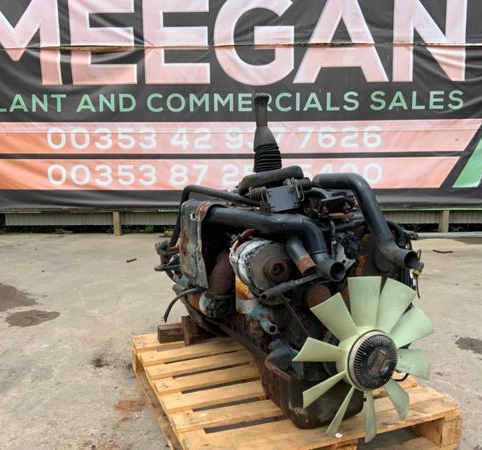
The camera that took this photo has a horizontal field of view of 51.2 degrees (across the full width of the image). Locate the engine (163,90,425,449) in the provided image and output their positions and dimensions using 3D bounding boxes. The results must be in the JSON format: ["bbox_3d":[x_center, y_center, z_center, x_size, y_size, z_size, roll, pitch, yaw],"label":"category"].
[{"bbox_3d":[0.148,0.029,2.036,0.830,1.170,1.380,-3,8,-24],"label":"engine"}]

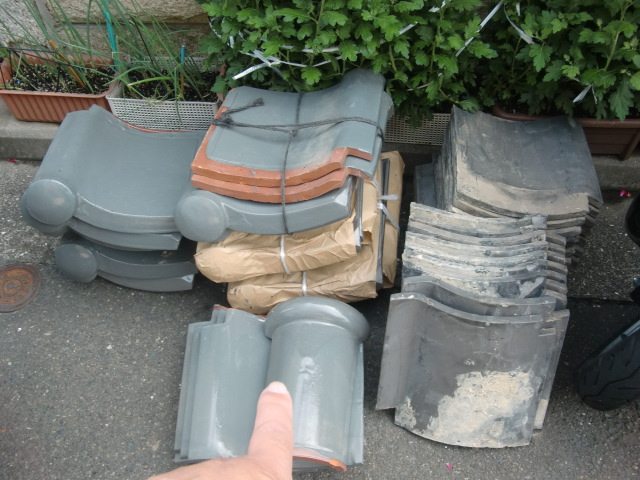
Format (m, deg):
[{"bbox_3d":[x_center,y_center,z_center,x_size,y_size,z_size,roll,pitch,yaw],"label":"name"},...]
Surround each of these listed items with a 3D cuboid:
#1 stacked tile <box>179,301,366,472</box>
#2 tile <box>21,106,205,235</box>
[{"bbox_3d":[-0.071,0.240,1.216,0.307,0.125,0.295,-1,45,1],"label":"stacked tile"},{"bbox_3d":[-0.391,-0.144,1.401,0.305,0.100,0.310,6,40,-7],"label":"tile"}]

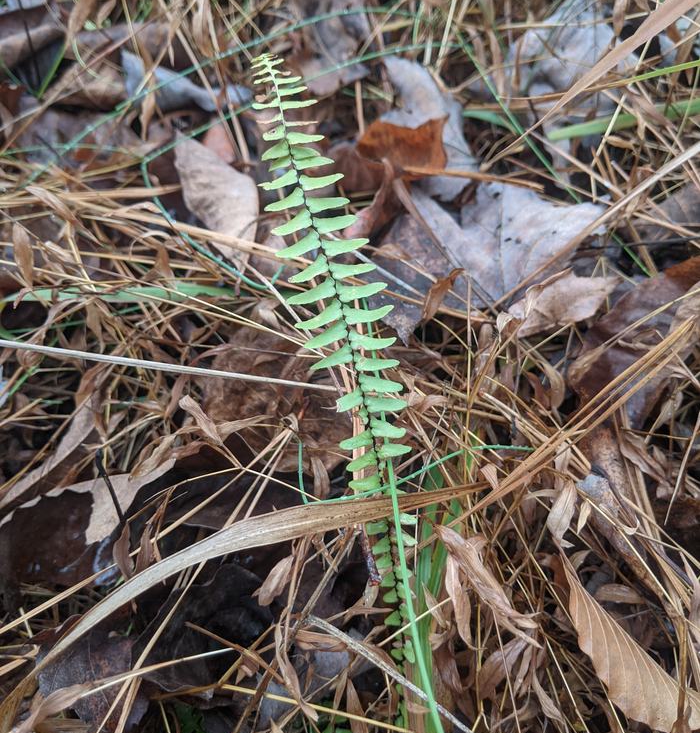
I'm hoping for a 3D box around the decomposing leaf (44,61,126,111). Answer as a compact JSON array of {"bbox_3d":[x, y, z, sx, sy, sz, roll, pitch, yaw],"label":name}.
[{"bbox_3d":[-0.251,-0.267,0.690,0.067,0.025,0.045,-12,53,-9],"label":"decomposing leaf"}]

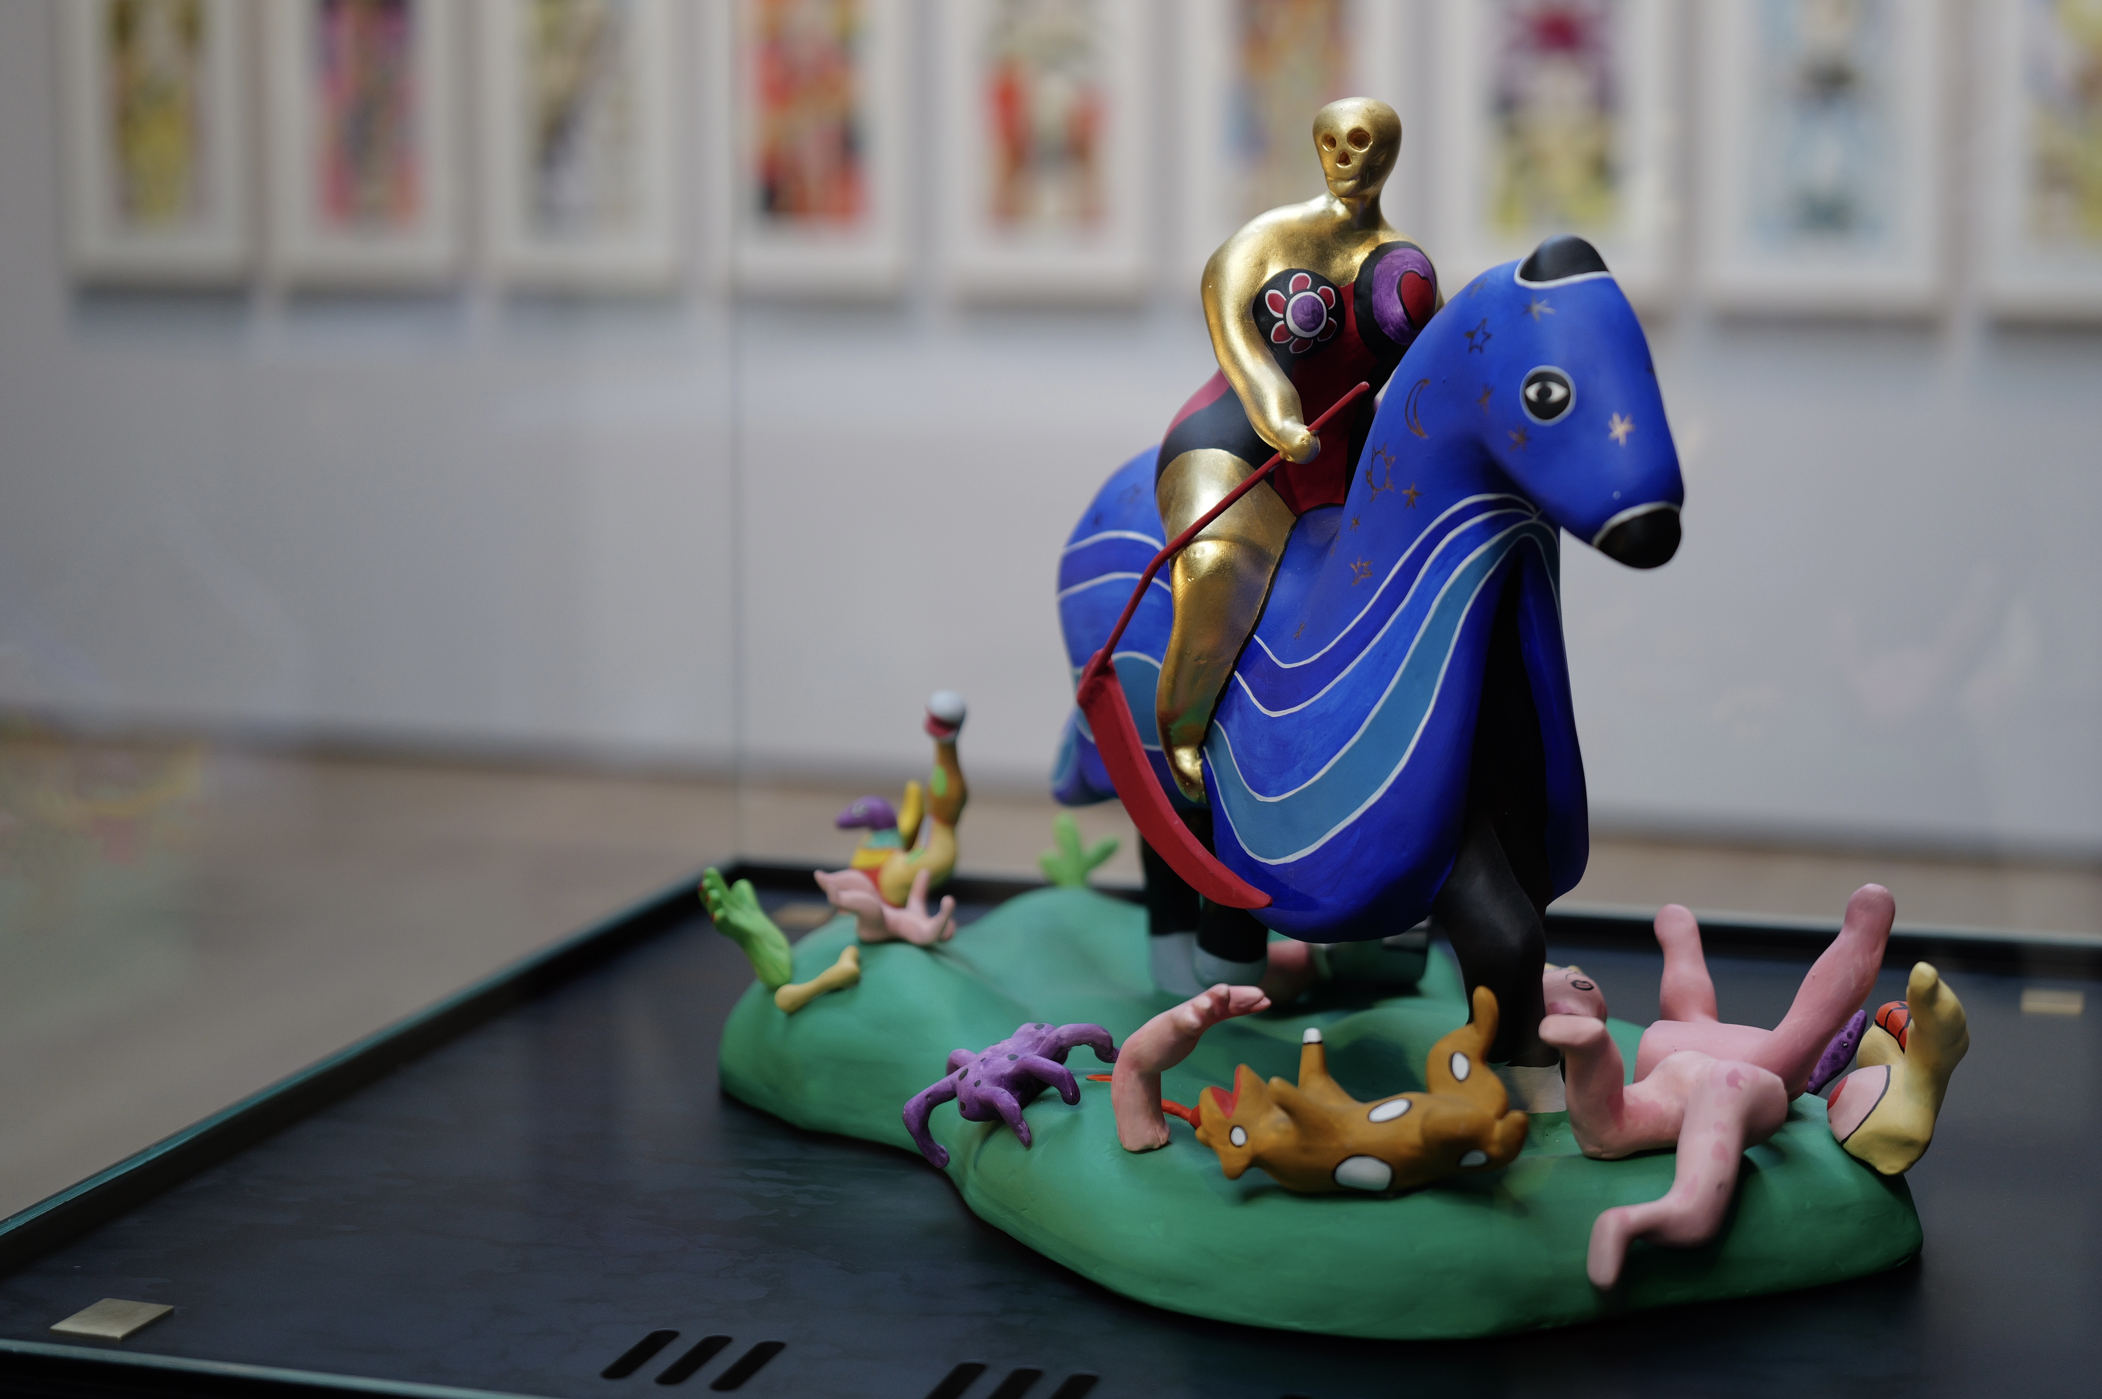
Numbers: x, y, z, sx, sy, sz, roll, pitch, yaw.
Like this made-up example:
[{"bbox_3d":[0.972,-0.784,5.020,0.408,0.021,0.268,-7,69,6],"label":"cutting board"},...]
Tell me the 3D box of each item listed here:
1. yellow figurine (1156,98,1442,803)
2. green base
[{"bbox_3d":[0.127,-0.122,1.213,0.166,0.339,0.116,-4,9,-28],"label":"yellow figurine"},{"bbox_3d":[0.107,0.184,1.262,0.399,0.069,0.620,-6,10,-38],"label":"green base"}]

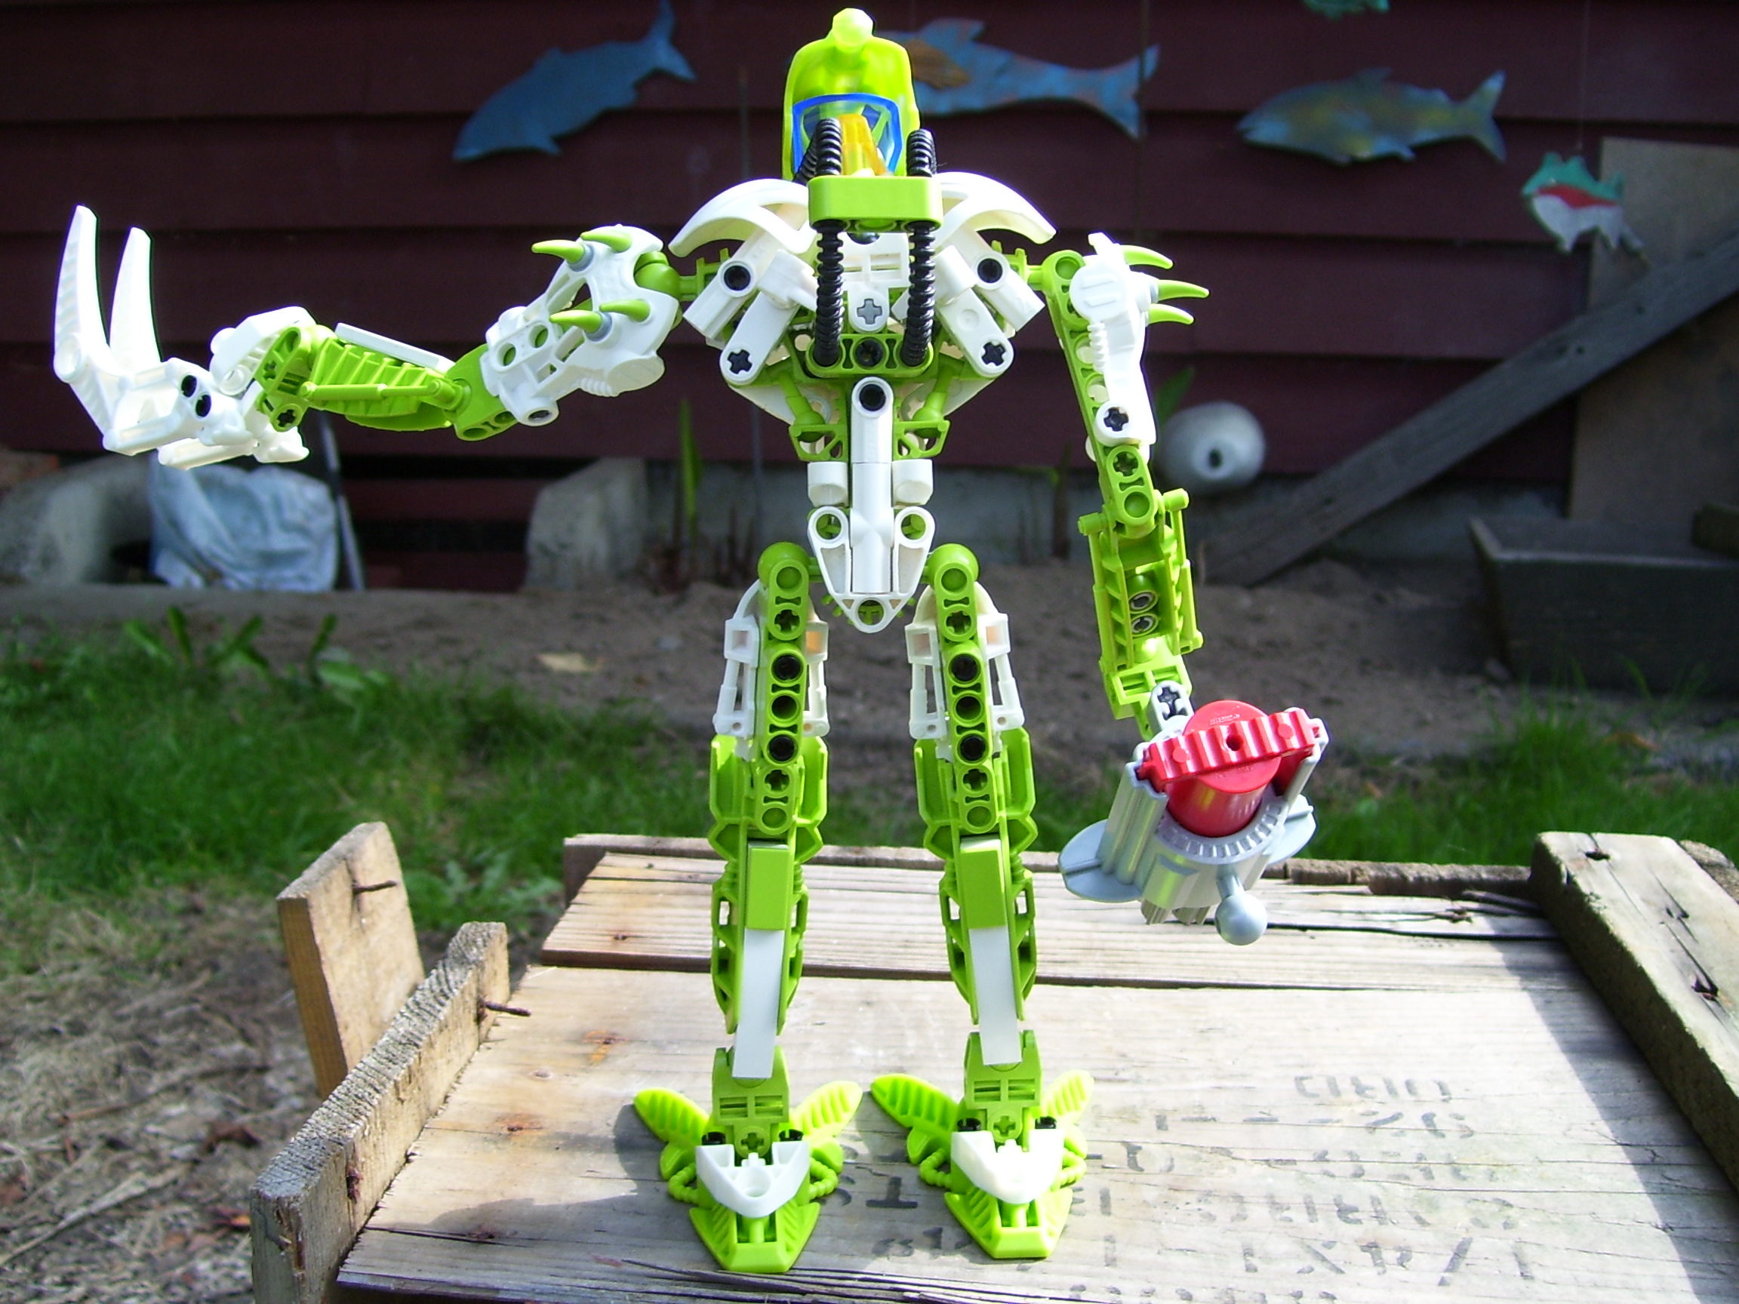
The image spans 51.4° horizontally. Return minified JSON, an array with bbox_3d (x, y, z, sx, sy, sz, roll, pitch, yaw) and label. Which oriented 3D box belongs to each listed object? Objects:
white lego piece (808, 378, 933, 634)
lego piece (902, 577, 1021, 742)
[{"bbox_3d":[0.000,-0.028,0.340,0.024,0.049,0.011,0,13,0],"label":"white lego piece"},{"bbox_3d":[0.019,0.002,0.360,0.024,0.034,0.015,0,13,0],"label":"lego piece"}]

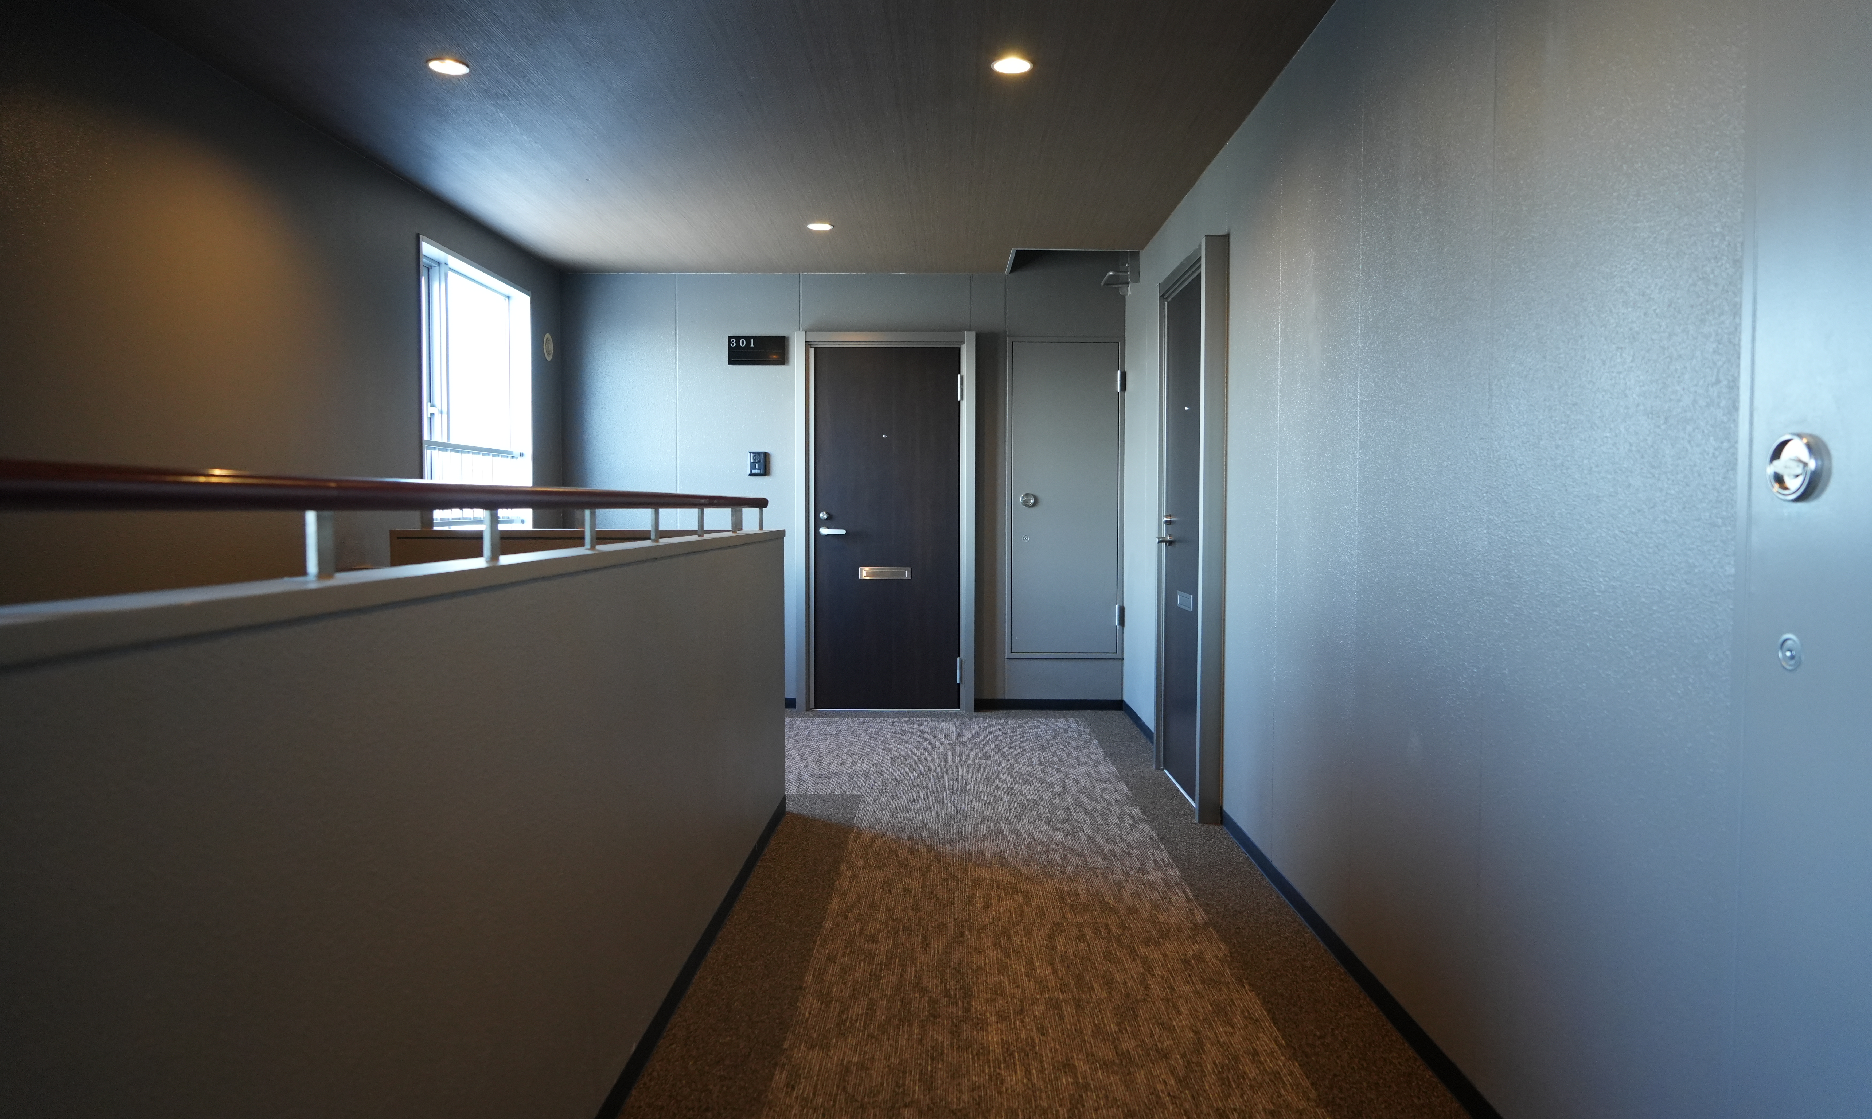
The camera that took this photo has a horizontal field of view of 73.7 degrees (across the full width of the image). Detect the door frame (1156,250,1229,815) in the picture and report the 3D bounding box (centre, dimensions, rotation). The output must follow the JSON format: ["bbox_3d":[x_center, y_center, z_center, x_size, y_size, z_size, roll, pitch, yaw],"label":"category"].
[{"bbox_3d":[0.999,-0.115,4.857,0.115,2.073,0.983,0,2,1],"label":"door frame"}]

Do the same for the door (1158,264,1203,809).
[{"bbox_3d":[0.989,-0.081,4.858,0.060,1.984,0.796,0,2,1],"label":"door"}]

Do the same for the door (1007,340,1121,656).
[{"bbox_3d":[0.711,-0.333,6.883,0.650,1.768,0.070,0,2,1],"label":"door"}]

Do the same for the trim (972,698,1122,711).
[{"bbox_3d":[0.629,0.804,6.907,0.818,0.062,0.012,0,2,1],"label":"trim"}]

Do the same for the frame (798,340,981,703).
[{"bbox_3d":[-0.272,-0.200,6.864,0.983,2.073,0.115,0,2,1],"label":"frame"}]

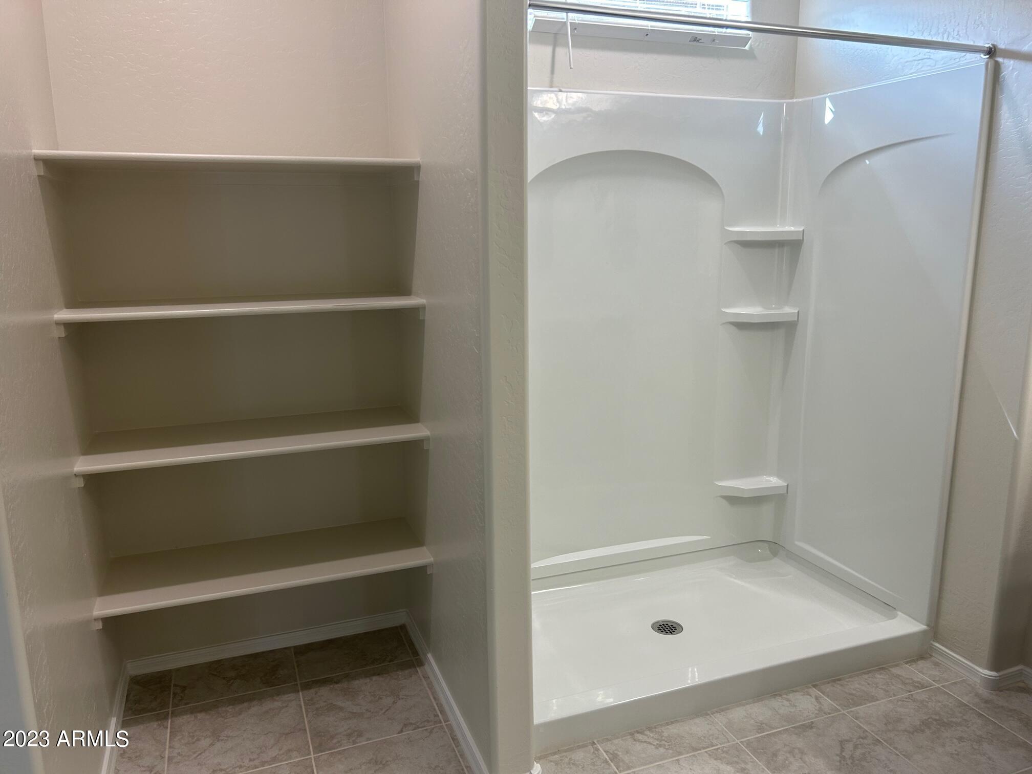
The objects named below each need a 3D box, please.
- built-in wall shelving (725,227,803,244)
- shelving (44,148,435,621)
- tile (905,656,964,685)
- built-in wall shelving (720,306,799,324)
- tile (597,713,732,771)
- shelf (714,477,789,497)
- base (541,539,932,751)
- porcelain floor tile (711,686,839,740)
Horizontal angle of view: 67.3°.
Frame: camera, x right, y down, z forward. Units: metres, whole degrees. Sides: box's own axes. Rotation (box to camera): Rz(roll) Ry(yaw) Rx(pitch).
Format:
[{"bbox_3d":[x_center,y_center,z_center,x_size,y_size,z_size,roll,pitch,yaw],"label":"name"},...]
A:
[{"bbox_3d":[1.007,-0.623,3.142,0.300,0.054,0.128,-5,12,-20],"label":"built-in wall shelving"},{"bbox_3d":[-0.810,-0.024,2.428,0.987,1.306,0.406,-5,12,-20],"label":"shelving"},{"bbox_3d":[1.424,0.969,2.646,0.118,0.010,0.141,-5,12,-20],"label":"tile"},{"bbox_3d":[1.010,-0.298,3.208,0.300,0.052,0.128,-5,12,-20],"label":"built-in wall shelving"},{"bbox_3d":[0.445,1.051,2.287,0.390,0.010,0.143,-5,12,-20],"label":"tile"},{"bbox_3d":[1.018,0.438,3.357,0.298,0.051,0.128,-5,12,-20],"label":"shelf"},{"bbox_3d":[0.582,0.871,2.871,1.528,0.109,0.896,-5,12,-20],"label":"base"},{"bbox_3d":[0.814,1.020,2.422,0.390,0.010,0.143,-5,12,-20],"label":"porcelain floor tile"}]

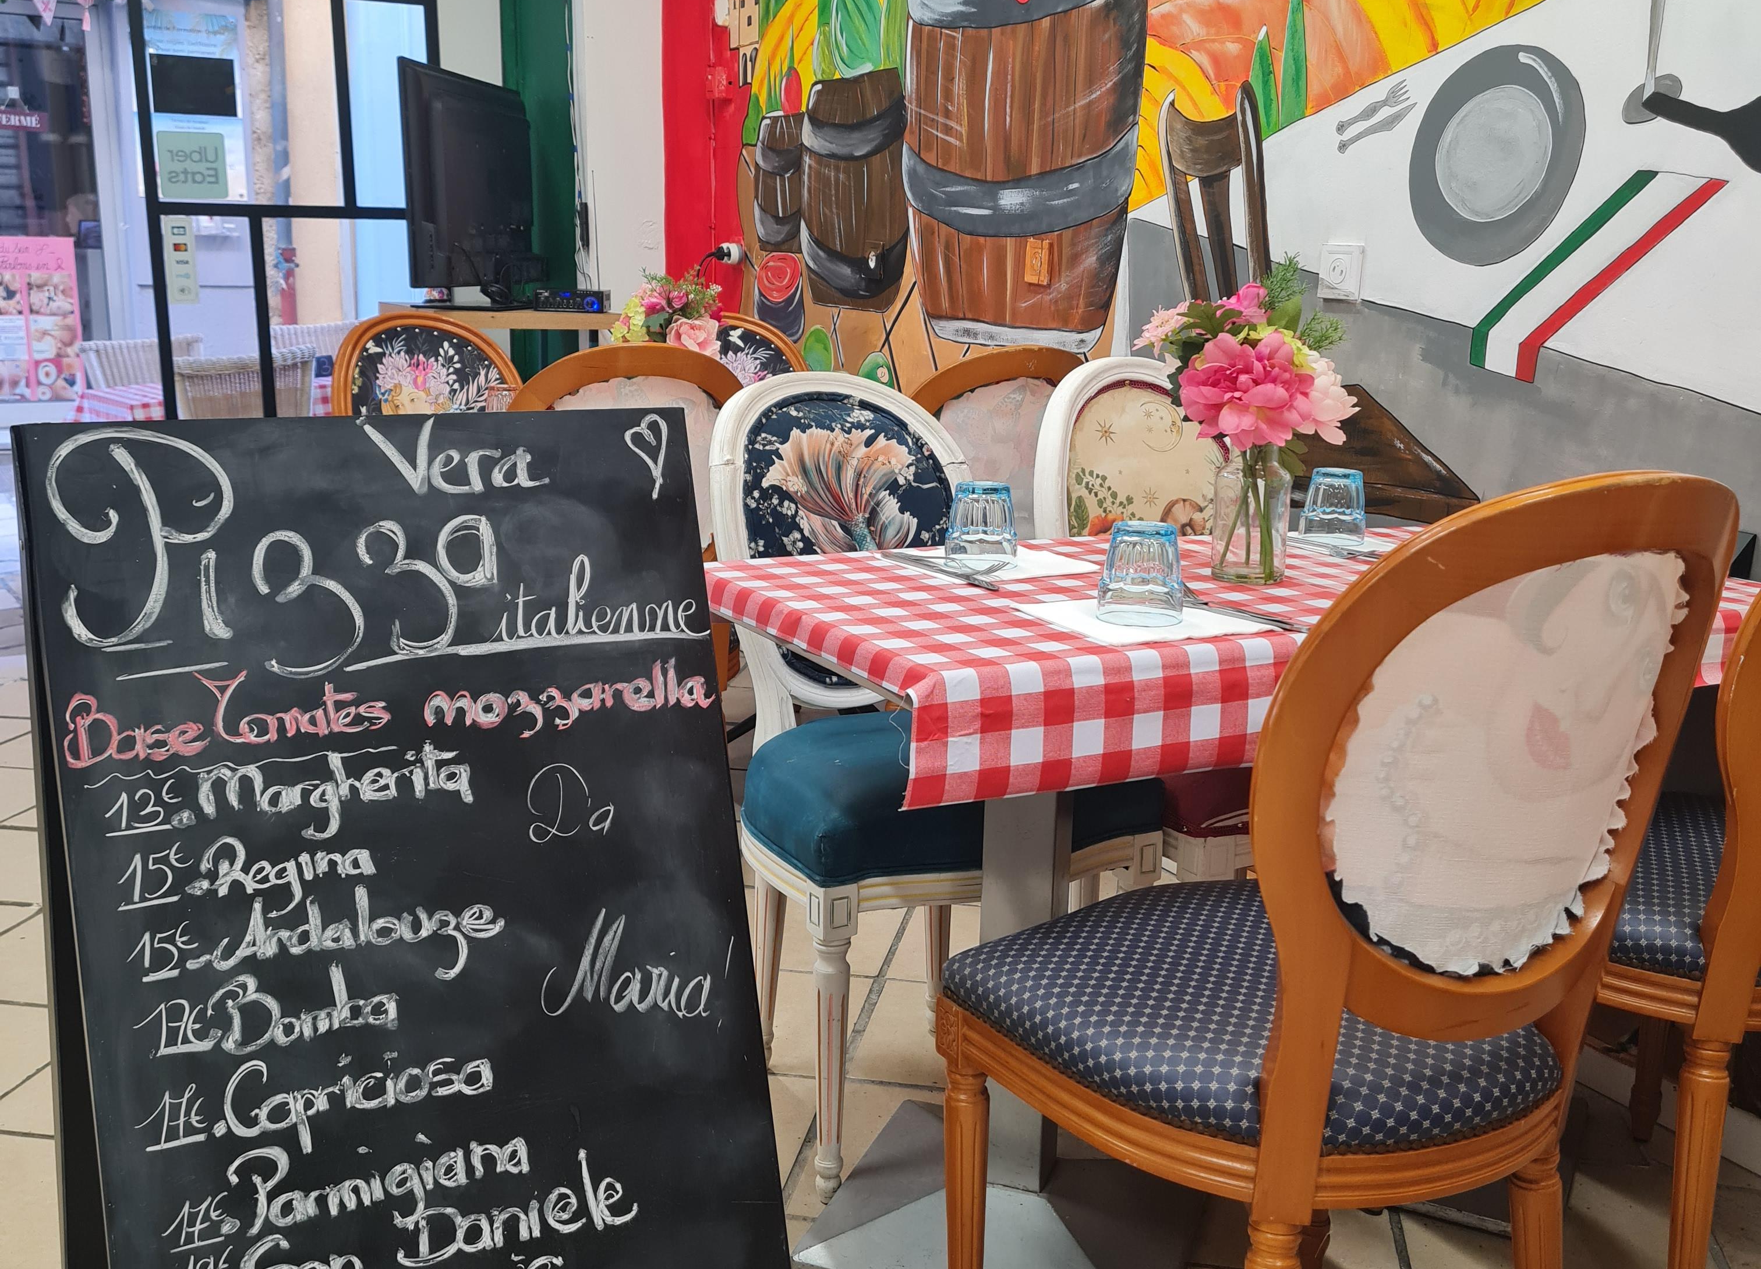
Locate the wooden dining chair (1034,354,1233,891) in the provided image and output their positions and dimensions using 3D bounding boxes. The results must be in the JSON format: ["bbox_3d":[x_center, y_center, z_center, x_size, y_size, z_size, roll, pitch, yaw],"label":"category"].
[{"bbox_3d":[0.505,0.097,2.624,0.500,0.970,0.505,-7,14,-32],"label":"wooden dining chair"}]

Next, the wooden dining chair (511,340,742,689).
[{"bbox_3d":[-0.490,-0.046,3.177,0.510,0.978,0.548,-4,13,-22],"label":"wooden dining chair"}]

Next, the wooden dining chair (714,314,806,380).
[{"bbox_3d":[-0.279,-0.248,4.129,0.510,0.978,0.548,-7,14,-31],"label":"wooden dining chair"}]

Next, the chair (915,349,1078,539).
[{"bbox_3d":[0.144,-0.056,3.277,0.510,0.978,0.548,-4,13,-22],"label":"chair"}]

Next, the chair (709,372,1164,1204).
[{"bbox_3d":[0.037,0.155,2.327,0.500,0.965,0.505,-6,14,-29],"label":"chair"}]

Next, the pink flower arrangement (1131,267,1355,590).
[{"bbox_3d":[0.423,-0.247,2.034,0.260,0.356,0.220,1,12,0],"label":"pink flower arrangement"}]

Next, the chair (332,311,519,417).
[{"bbox_3d":[-0.917,-0.215,3.919,0.510,0.978,0.548,-8,15,-36],"label":"chair"}]

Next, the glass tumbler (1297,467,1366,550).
[{"bbox_3d":[0.599,-0.172,2.326,0.087,0.091,0.087,1,12,0],"label":"glass tumbler"}]

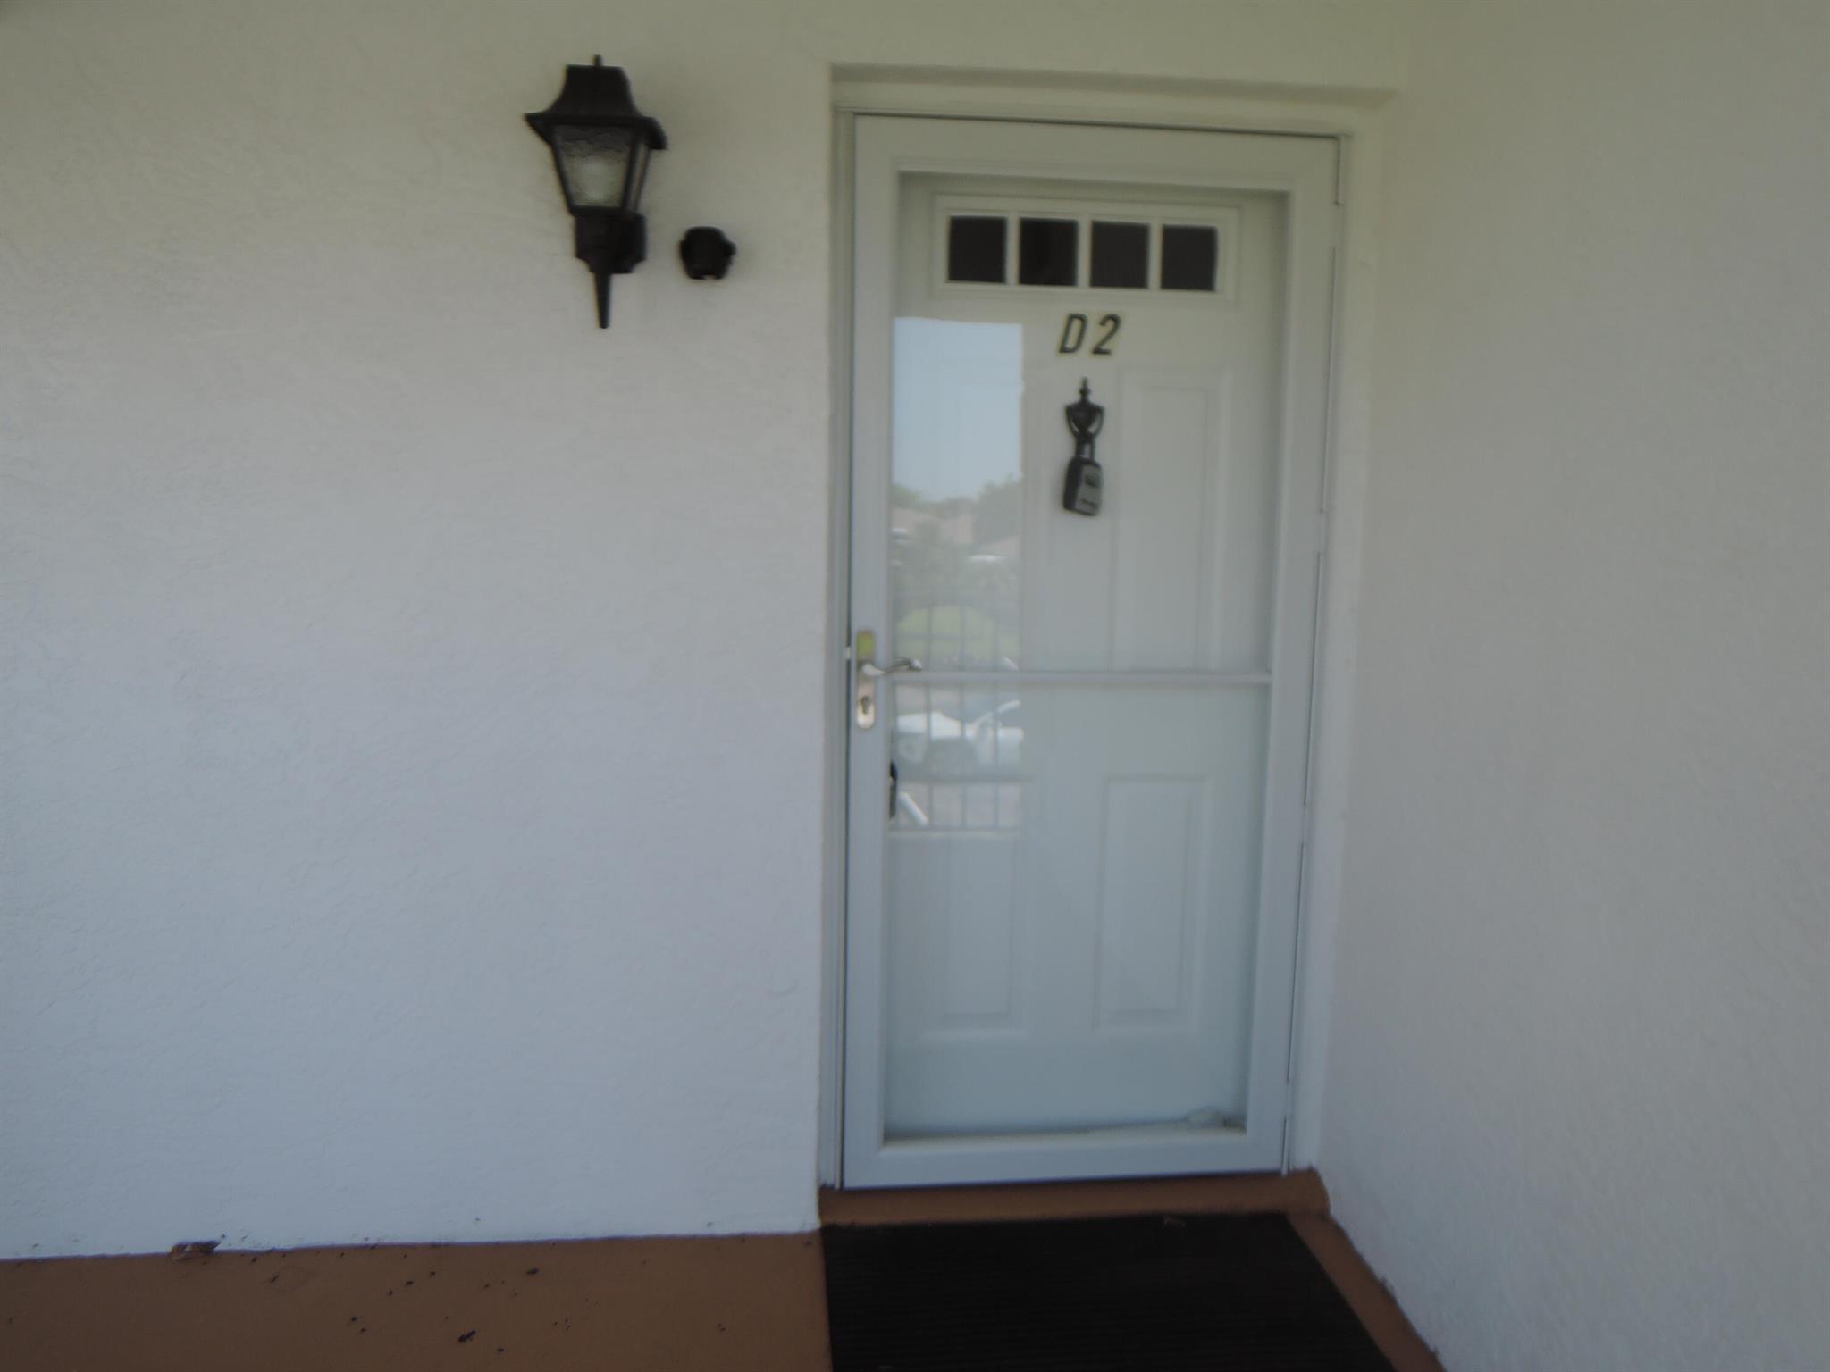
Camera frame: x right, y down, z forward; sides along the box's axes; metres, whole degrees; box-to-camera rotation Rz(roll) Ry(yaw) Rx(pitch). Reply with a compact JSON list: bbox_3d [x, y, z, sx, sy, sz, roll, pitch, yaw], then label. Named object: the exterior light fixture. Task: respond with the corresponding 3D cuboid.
[{"bbox_3d":[-0.502,-0.789,2.036,0.194,0.418,0.198,0,7,-6],"label":"exterior light fixture"}]

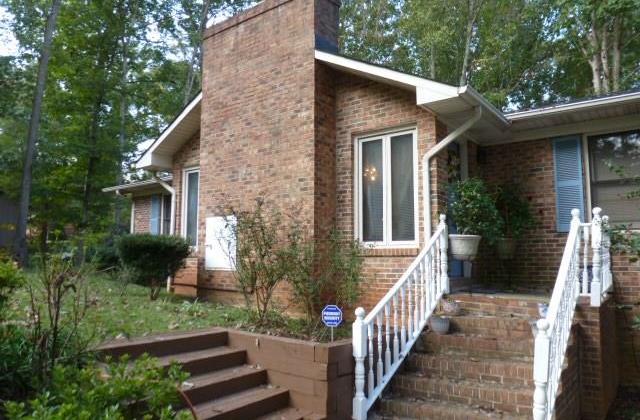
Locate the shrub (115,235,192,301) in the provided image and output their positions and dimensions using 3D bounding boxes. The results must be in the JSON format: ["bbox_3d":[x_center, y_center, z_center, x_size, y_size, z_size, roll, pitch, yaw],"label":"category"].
[{"bbox_3d":[-2.739,0.946,7.300,1.200,1.100,1.200,-4,-7,37],"label":"shrub"}]

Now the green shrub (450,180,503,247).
[{"bbox_3d":[1.945,0.019,5.550,0.670,0.820,0.670,-4,-7,37],"label":"green shrub"}]

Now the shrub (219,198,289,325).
[{"bbox_3d":[-0.742,0.575,4.950,0.800,1.410,0.780,0,-6,0],"label":"shrub"}]

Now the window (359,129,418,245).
[{"bbox_3d":[0.918,-0.298,6.256,0.970,1.630,0.120,-4,-7,37],"label":"window"}]

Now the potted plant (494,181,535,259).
[{"bbox_3d":[2.741,0.150,6.350,0.620,1.070,0.620,-4,-7,37],"label":"potted plant"}]

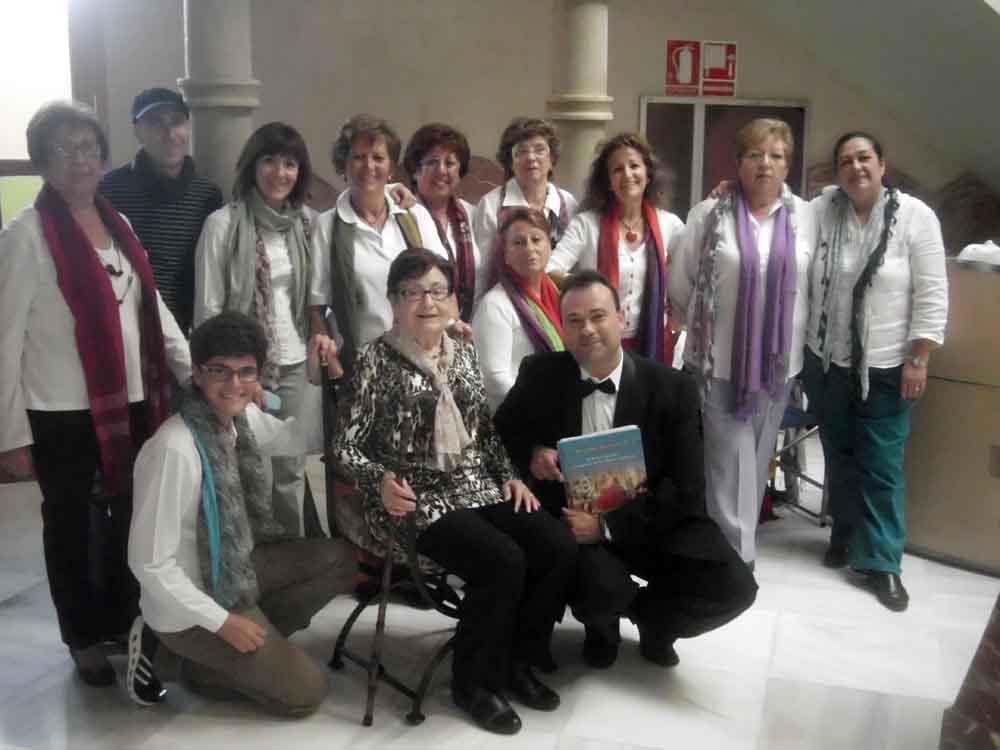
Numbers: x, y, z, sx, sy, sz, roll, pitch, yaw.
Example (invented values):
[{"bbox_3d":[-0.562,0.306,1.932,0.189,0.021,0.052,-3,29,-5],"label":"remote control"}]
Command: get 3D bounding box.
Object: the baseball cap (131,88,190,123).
[{"bbox_3d":[-1.171,-0.929,3.586,0.185,0.130,0.250,-3,11,-17],"label":"baseball cap"}]

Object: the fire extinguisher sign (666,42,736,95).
[{"bbox_3d":[1.105,-1.686,5.720,0.430,0.297,0.010,-2,7,-12],"label":"fire extinguisher sign"}]

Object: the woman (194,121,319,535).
[{"bbox_3d":[-0.726,0.028,3.178,0.480,1.570,0.340,-3,8,-20],"label":"woman"}]

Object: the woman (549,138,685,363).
[{"bbox_3d":[0.437,-0.064,3.767,0.500,1.590,0.380,1,8,6],"label":"woman"}]

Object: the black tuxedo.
[{"bbox_3d":[0.339,0.316,2.881,0.690,0.780,0.550,1,7,10],"label":"black tuxedo"}]

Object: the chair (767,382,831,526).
[{"bbox_3d":[1.180,0.207,4.612,0.500,0.820,0.500,-2,8,-11],"label":"chair"}]

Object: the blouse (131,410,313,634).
[{"bbox_3d":[-0.741,0.366,2.726,0.460,0.580,0.380,-6,10,-42],"label":"blouse"}]

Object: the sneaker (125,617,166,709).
[{"bbox_3d":[-0.930,0.761,2.761,0.110,0.255,0.100,-3,5,15],"label":"sneaker"}]

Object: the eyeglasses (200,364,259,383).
[{"bbox_3d":[-0.660,-0.010,2.515,0.145,0.043,0.135,1,6,-22],"label":"eyeglasses"}]

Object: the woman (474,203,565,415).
[{"bbox_3d":[0.072,0.133,3.342,0.500,1.310,0.520,-3,8,-20],"label":"woman"}]

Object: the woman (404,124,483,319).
[{"bbox_3d":[-0.199,-0.029,3.473,0.480,1.600,0.340,-1,7,-8],"label":"woman"}]

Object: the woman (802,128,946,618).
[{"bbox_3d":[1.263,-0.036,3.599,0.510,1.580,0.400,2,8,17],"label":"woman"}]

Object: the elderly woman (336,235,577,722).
[{"bbox_3d":[-0.110,0.261,2.804,0.570,1.190,0.770,-5,9,-34],"label":"elderly woman"}]

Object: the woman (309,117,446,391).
[{"bbox_3d":[-0.378,-0.007,3.321,0.470,1.600,0.360,-2,8,-11],"label":"woman"}]

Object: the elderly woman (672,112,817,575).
[{"bbox_3d":[0.845,-0.074,3.695,0.500,1.630,0.360,2,8,11],"label":"elderly woman"}]

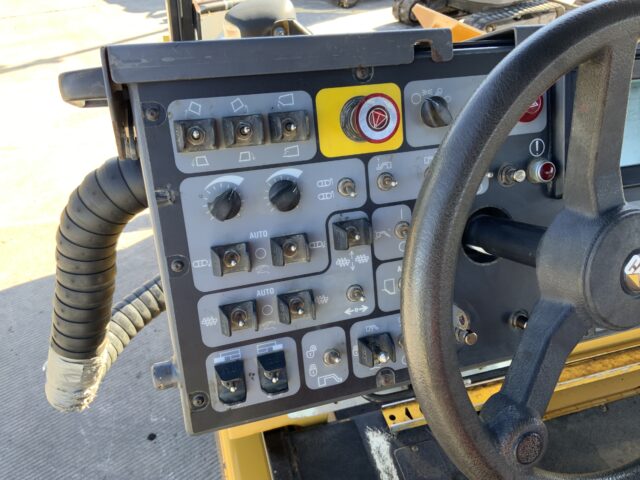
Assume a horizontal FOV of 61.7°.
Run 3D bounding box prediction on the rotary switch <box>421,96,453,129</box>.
[{"bbox_3d":[0.105,-0.114,0.483,0.027,0.028,0.019,-9,15,-14],"label":"rotary switch"}]

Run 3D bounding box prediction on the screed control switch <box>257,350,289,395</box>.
[{"bbox_3d":[-0.041,0.123,0.491,0.026,0.034,0.022,-9,13,-15],"label":"screed control switch"}]

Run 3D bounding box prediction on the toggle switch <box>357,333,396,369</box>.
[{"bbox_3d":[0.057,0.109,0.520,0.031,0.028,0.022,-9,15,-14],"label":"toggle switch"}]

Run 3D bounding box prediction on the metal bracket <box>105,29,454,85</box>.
[{"bbox_3d":[-0.023,-0.155,0.455,0.292,0.028,0.030,-9,13,-15],"label":"metal bracket"}]

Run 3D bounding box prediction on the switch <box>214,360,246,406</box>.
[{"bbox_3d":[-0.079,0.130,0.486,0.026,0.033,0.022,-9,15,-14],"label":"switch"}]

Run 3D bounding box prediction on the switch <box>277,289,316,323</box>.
[{"bbox_3d":[-0.019,0.062,0.485,0.032,0.026,0.022,-9,13,-15],"label":"switch"}]

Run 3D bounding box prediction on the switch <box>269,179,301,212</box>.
[{"bbox_3d":[-0.029,-0.037,0.463,0.027,0.027,0.018,-9,15,-14],"label":"switch"}]

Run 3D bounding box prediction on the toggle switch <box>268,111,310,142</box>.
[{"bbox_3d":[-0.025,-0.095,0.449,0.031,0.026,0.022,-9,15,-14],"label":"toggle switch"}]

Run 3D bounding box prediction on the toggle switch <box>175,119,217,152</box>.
[{"bbox_3d":[-0.099,-0.084,0.431,0.032,0.026,0.022,-9,13,-15],"label":"toggle switch"}]

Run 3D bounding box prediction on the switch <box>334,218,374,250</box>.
[{"bbox_3d":[0.031,-0.004,0.487,0.032,0.026,0.022,-9,13,-15],"label":"switch"}]

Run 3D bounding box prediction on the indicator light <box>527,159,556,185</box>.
[{"bbox_3d":[0.219,-0.067,0.528,0.023,0.023,0.017,-9,15,-14],"label":"indicator light"}]

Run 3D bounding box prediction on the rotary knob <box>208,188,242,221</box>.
[{"bbox_3d":[-0.079,-0.029,0.451,0.027,0.027,0.018,-9,15,-14],"label":"rotary knob"}]

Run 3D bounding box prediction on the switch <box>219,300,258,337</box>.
[{"bbox_3d":[-0.070,0.070,0.472,0.032,0.026,0.022,-9,13,-15],"label":"switch"}]

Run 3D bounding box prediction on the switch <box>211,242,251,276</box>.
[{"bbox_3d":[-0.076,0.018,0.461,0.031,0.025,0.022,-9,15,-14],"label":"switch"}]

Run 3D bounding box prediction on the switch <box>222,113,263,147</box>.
[{"bbox_3d":[-0.062,-0.090,0.441,0.032,0.026,0.022,-9,13,-15],"label":"switch"}]

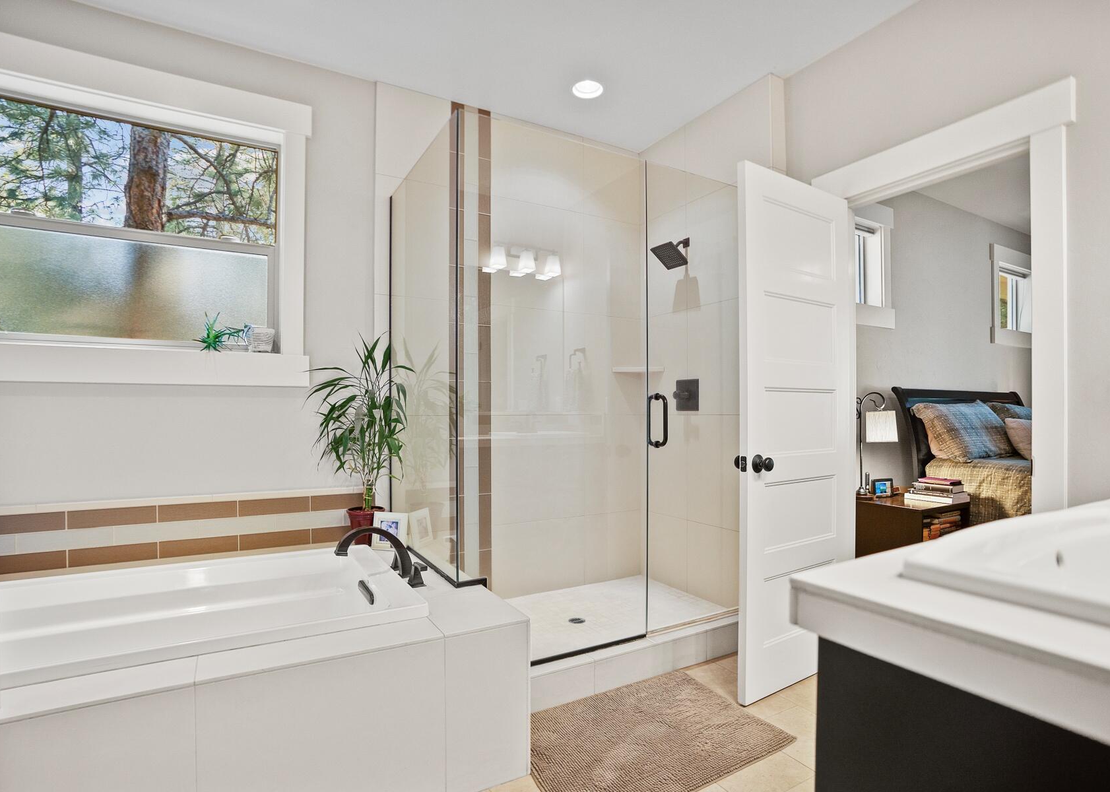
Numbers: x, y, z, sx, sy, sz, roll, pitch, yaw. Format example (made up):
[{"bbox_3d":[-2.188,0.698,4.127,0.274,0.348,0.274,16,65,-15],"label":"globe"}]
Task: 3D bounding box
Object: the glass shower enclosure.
[{"bbox_3d":[0.102,0.004,2.659,1.570,2.065,0.890,1,-1,-29],"label":"glass shower enclosure"}]

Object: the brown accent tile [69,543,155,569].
[{"bbox_3d":[-1.834,0.661,2.200,0.293,0.072,0.011,1,-1,-27],"label":"brown accent tile"}]

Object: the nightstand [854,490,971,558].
[{"bbox_3d":[1.897,0.863,2.895,0.460,0.600,0.430,0,0,-28],"label":"nightstand"}]

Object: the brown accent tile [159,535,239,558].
[{"bbox_3d":[-1.564,0.663,2.319,0.290,0.073,0.010,0,0,-28],"label":"brown accent tile"}]

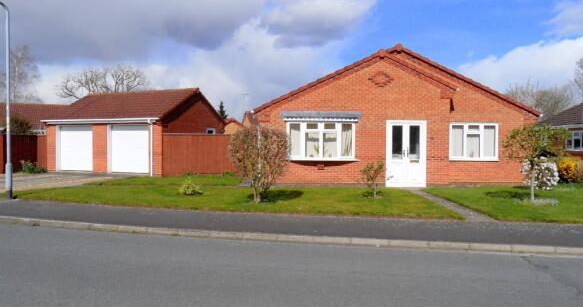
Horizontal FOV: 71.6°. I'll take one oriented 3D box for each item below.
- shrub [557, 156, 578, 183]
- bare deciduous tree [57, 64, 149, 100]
[{"bbox_3d":[10.733,0.617,15.800,0.900,1.000,0.850,0,1,0],"label":"shrub"},{"bbox_3d":[-19.644,-4.493,42.000,9.200,9.700,8.400,0,1,0],"label":"bare deciduous tree"}]

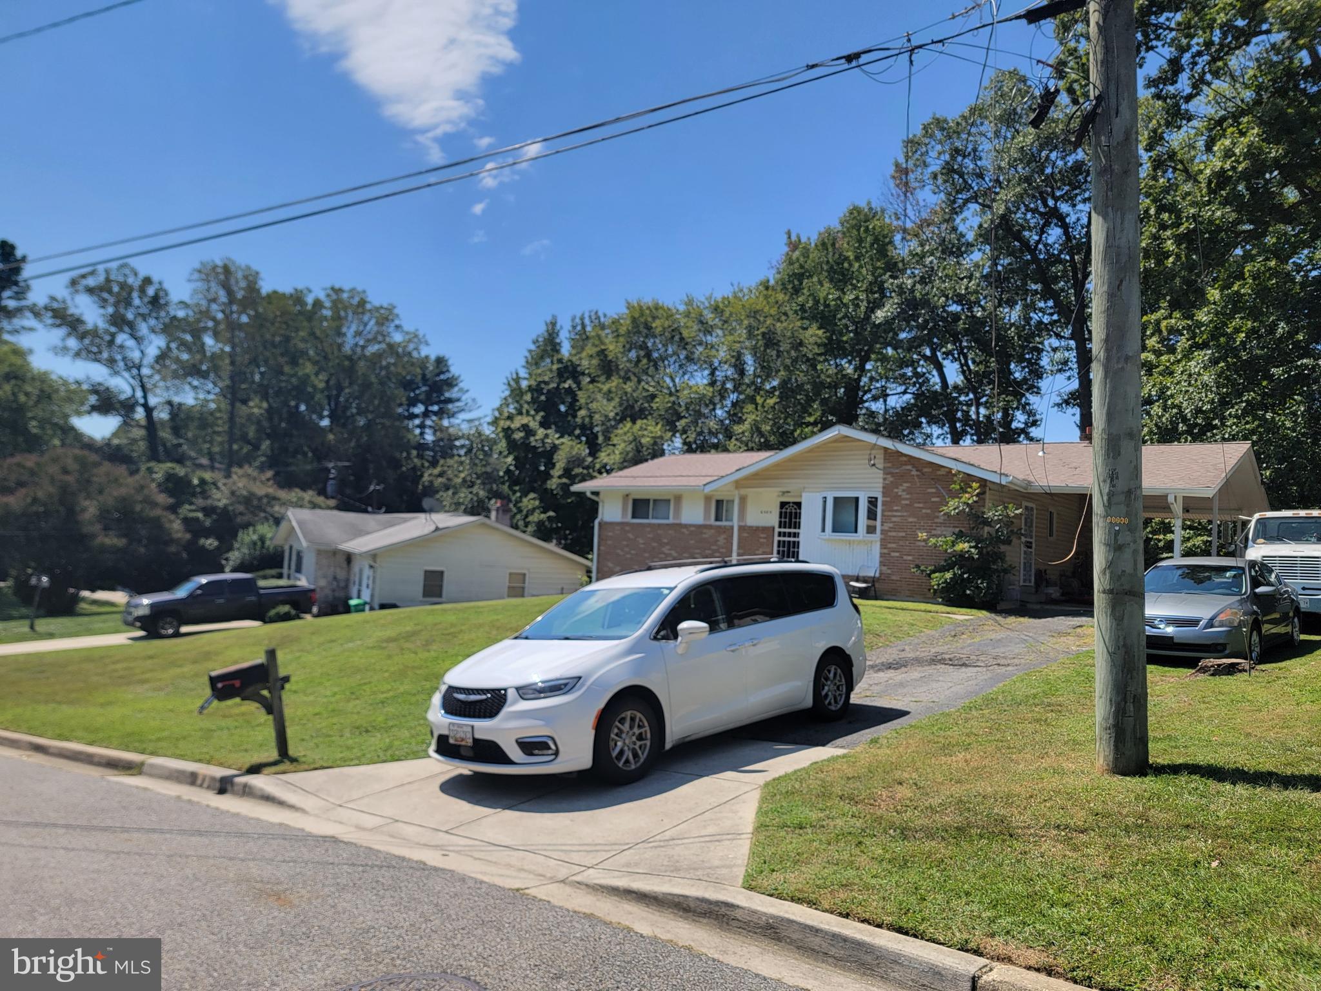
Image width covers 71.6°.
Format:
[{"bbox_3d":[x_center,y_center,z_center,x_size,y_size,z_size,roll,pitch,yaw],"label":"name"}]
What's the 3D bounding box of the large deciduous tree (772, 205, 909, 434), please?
[{"bbox_3d":[9.249,-5.666,49.520,8.120,20.770,8.120,3,-3,0],"label":"large deciduous tree"}]

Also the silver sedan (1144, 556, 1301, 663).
[{"bbox_3d":[8.182,1.682,13.640,1.870,1.470,4.820,-2,-4,44],"label":"silver sedan"}]

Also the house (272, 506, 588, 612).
[{"bbox_3d":[-11.642,3.168,44.208,11.300,4.650,14.000,4,-3,-31],"label":"house"}]

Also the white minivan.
[{"bbox_3d":[0.159,1.675,9.603,2.100,1.790,5.180,-6,-6,44],"label":"white minivan"}]

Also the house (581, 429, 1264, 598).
[{"bbox_3d":[6.689,0.641,28.829,19.590,4.840,12.170,0,-4,41],"label":"house"}]

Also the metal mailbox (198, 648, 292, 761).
[{"bbox_3d":[-4.337,2.249,9.528,1.000,1.200,0.240,-3,2,-42],"label":"metal mailbox"}]

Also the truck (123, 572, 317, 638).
[{"bbox_3d":[-15.174,3.729,31.743,5.850,1.890,2.080,3,-2,-42],"label":"truck"}]

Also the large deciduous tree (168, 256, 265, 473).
[{"bbox_3d":[-34.584,-5.755,69.432,7.900,24.590,7.900,3,-3,0],"label":"large deciduous tree"}]

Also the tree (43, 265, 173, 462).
[{"bbox_3d":[-42.807,-5.754,69.450,9.940,23.800,9.940,3,-3,0],"label":"tree"}]

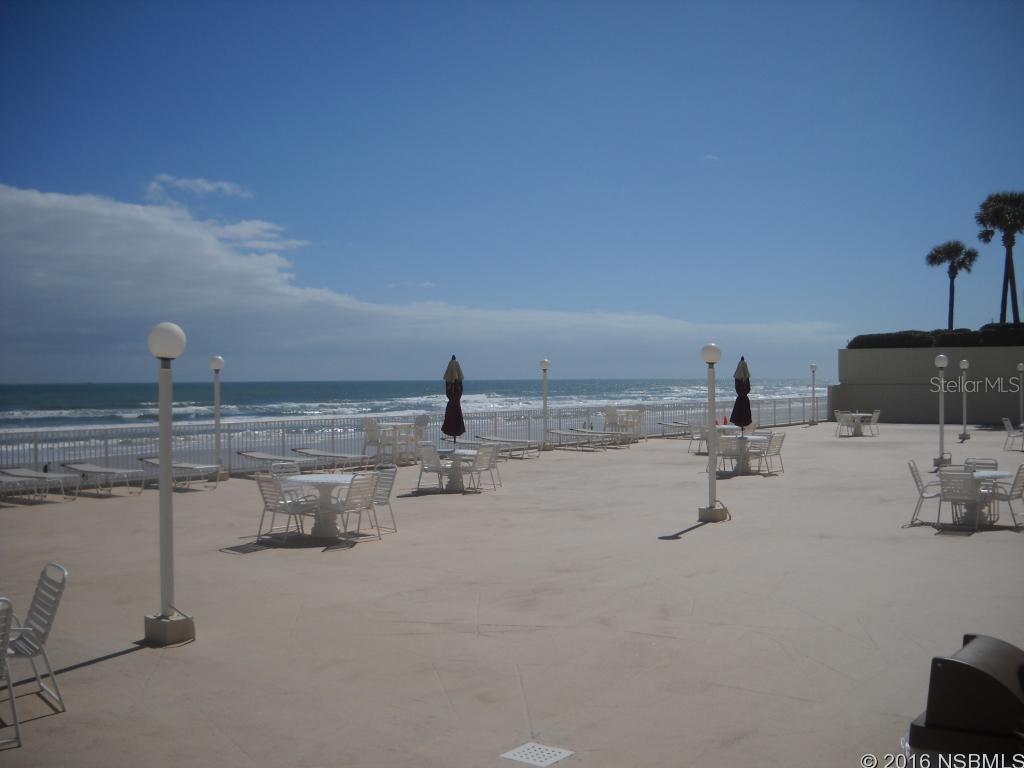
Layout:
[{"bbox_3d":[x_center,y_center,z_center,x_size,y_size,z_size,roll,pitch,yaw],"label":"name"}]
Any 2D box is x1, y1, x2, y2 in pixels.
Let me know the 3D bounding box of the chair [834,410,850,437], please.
[{"bbox_3d":[11.036,1.297,37.165,0.620,0.850,0.580,0,0,-3],"label":"chair"}]

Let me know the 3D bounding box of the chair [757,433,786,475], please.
[{"bbox_3d":[5.261,1.413,23.335,0.620,0.850,0.580,0,0,44],"label":"chair"}]

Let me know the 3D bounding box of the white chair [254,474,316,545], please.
[{"bbox_3d":[-2.786,1.523,13.949,0.580,0.850,0.620,0,0,44],"label":"white chair"}]

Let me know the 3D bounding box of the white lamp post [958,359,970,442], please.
[{"bbox_3d":[14.268,0.497,35.427,0.330,2.520,0.330,0,0,38],"label":"white lamp post"}]

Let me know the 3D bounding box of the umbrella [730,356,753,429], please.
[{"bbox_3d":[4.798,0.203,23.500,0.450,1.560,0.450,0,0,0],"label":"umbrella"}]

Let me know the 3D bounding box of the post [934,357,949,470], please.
[{"bbox_3d":[9.695,0.606,25.339,0.330,2.520,0.330,0,0,38],"label":"post"}]

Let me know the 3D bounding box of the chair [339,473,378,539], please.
[{"bbox_3d":[-2.026,1.554,14.180,0.620,0.860,0.560,0,0,40],"label":"chair"}]

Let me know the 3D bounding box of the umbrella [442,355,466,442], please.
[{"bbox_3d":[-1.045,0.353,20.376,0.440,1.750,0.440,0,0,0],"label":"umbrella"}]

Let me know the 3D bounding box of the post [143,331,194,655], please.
[{"bbox_3d":[-2.656,0.747,8.680,0.295,2.455,0.295,0,0,42],"label":"post"}]

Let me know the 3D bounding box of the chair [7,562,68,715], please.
[{"bbox_3d":[-3.093,1.562,6.908,0.620,0.850,0.580,-1,0,-37],"label":"chair"}]

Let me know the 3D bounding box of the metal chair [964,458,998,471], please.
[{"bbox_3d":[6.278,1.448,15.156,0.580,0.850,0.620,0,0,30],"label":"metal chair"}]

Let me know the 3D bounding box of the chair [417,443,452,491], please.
[{"bbox_3d":[-1.336,1.478,20.428,0.620,0.850,0.580,0,0,35],"label":"chair"}]

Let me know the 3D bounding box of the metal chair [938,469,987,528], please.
[{"bbox_3d":[6.067,1.517,15.256,0.560,0.860,0.620,0,0,27],"label":"metal chair"}]

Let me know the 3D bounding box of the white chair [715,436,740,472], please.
[{"bbox_3d":[4.340,1.424,22.543,0.580,0.850,0.620,0,0,10],"label":"white chair"}]

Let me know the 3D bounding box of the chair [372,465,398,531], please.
[{"bbox_3d":[-1.913,1.546,14.984,0.620,0.860,0.560,-1,0,-41],"label":"chair"}]

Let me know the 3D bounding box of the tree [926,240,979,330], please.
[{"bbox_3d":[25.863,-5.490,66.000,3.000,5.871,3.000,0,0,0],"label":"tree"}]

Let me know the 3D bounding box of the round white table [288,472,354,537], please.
[{"bbox_3d":[-2.438,1.613,14.717,1.050,0.735,1.050,0,0,-9],"label":"round white table"}]

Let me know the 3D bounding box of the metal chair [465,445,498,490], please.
[{"bbox_3d":[-0.672,1.502,20.359,0.620,0.860,0.560,0,0,41],"label":"metal chair"}]

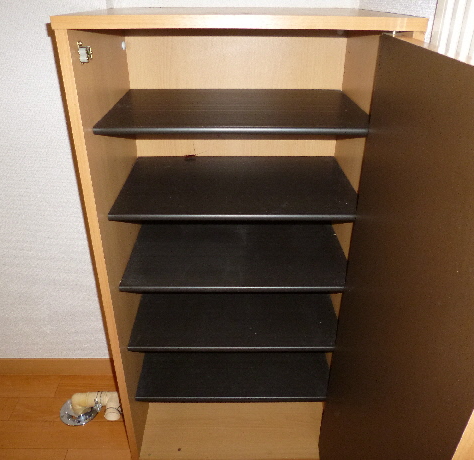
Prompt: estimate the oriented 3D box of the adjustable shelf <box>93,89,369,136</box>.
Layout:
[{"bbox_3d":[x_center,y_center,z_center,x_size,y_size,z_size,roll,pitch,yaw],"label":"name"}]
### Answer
[{"bbox_3d":[0.003,-0.225,0.791,0.453,0.013,0.292,0,29,-1],"label":"adjustable shelf"}]

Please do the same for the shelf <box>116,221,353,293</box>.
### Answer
[{"bbox_3d":[0.001,0.041,0.940,0.453,0.013,0.292,0,29,-1],"label":"shelf"}]

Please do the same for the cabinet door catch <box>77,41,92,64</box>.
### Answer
[{"bbox_3d":[-0.196,-0.231,0.554,0.011,0.027,0.018,0,29,-1],"label":"cabinet door catch"}]

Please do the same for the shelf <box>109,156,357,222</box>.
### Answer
[{"bbox_3d":[0.002,-0.093,0.865,0.453,0.013,0.292,0,29,-1],"label":"shelf"}]

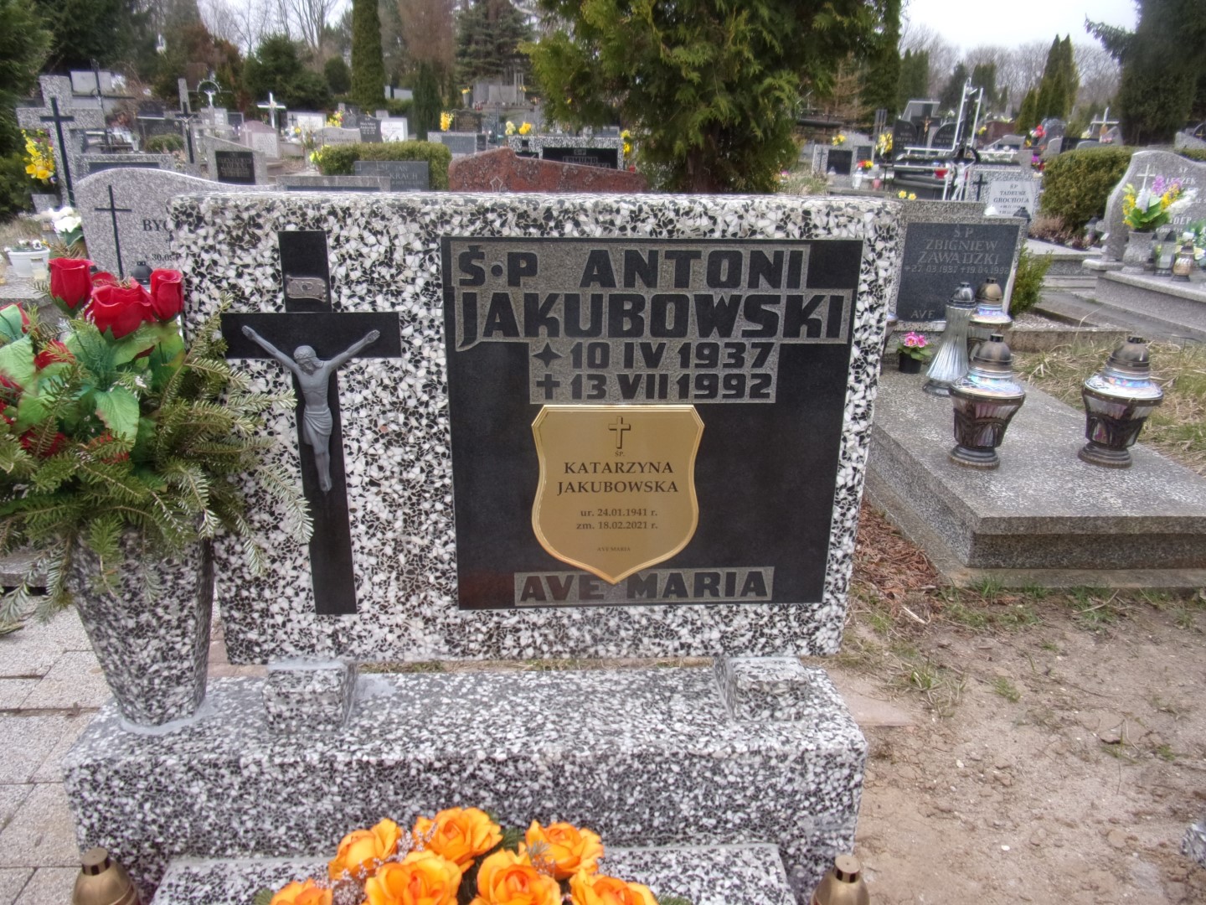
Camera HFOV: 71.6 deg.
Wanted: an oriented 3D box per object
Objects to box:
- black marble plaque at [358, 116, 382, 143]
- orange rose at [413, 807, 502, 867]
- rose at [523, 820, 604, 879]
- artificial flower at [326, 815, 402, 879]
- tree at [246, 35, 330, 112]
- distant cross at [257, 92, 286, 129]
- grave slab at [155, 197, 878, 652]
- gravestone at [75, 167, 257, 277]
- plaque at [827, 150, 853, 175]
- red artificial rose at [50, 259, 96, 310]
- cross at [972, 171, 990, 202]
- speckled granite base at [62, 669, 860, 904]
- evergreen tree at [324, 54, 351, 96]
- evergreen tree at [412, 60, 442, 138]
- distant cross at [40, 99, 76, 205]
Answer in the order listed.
[{"bbox_3d":[-4.768,-6.494,17.125,0.470,0.750,0.100,0,20,-3],"label":"black marble plaque"},{"bbox_3d":[-0.141,0.374,0.810,0.086,0.053,0.075,0,20,-3],"label":"orange rose"},{"bbox_3d":[-0.038,0.379,0.800,0.079,0.053,0.070,0,20,-3],"label":"rose"},{"bbox_3d":[-0.248,0.412,0.870,0.077,0.062,0.074,0,20,-3],"label":"artificial flower"},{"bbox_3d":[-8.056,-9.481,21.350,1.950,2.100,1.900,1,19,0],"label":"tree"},{"bbox_3d":[-6.545,-6.704,16.501,0.567,0.769,0.070,0,20,-3],"label":"distant cross"},{"bbox_3d":[-0.074,-0.017,1.000,0.761,0.553,0.080,0,18,-3],"label":"grave slab"},{"bbox_3d":[-1.670,-0.862,3.299,0.755,0.506,0.090,0,20,-3],"label":"gravestone"},{"bbox_3d":[3.397,-4.157,12.000,0.377,0.332,0.025,0,20,-3],"label":"plaque"},{"bbox_3d":[-0.547,-0.172,0.860,0.044,0.054,0.044,0,20,-3],"label":"red artificial rose"},{"bbox_3d":[3.299,-2.290,7.347,0.123,0.280,0.025,0,20,-3],"label":"cross"},{"bbox_3d":[-0.144,0.406,1.015,0.870,0.220,0.153,0,20,-3],"label":"speckled granite base"},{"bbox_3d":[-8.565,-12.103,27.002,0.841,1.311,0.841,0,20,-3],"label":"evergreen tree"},{"bbox_3d":[-4.004,-7.963,19.004,0.658,1.702,0.658,0,20,-3],"label":"evergreen tree"},{"bbox_3d":[-3.486,-1.931,5.410,0.215,0.660,0.030,2,19,1],"label":"distant cross"}]

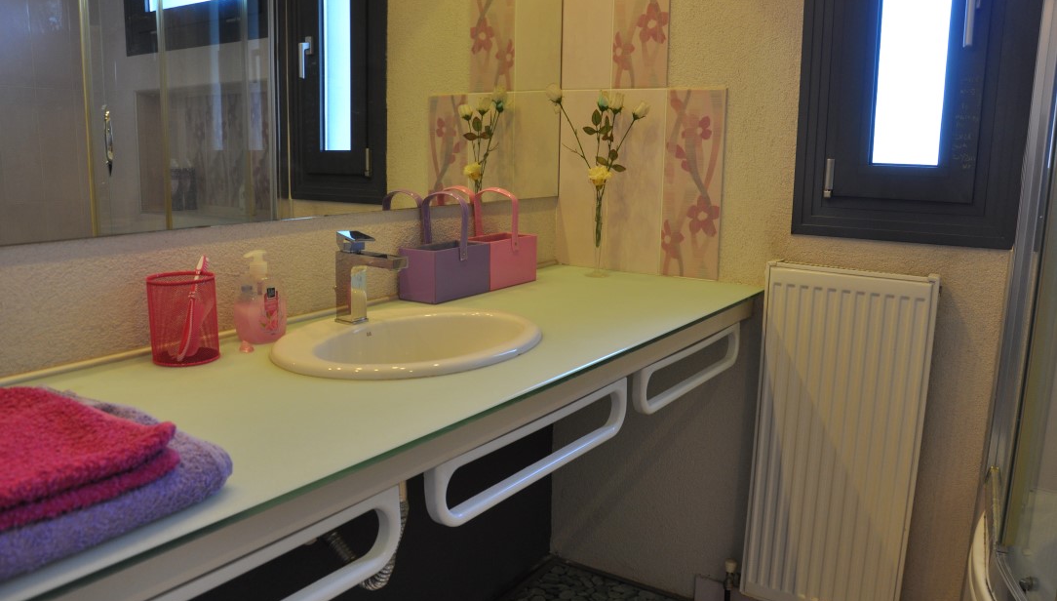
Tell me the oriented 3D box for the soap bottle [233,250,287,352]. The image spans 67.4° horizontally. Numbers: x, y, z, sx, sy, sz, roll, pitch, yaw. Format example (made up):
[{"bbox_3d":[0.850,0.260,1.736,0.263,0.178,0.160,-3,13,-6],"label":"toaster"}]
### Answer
[{"bbox_3d":[-0.487,-0.011,1.456,0.070,0.166,0.095,8,14,35],"label":"soap bottle"}]

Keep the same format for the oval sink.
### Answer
[{"bbox_3d":[-0.209,0.140,1.481,0.425,0.170,0.560,8,14,35],"label":"oval sink"}]

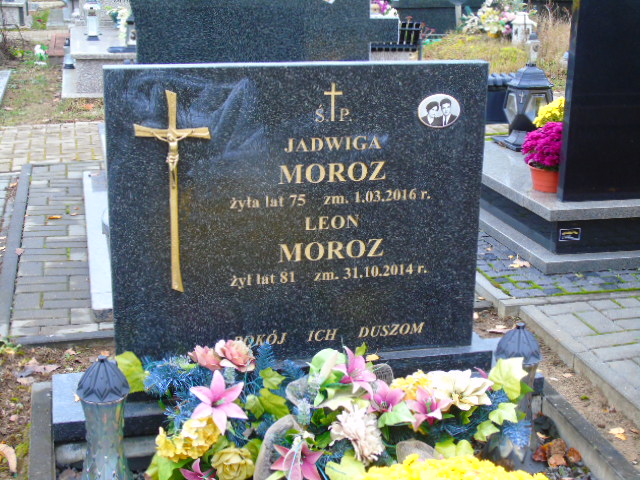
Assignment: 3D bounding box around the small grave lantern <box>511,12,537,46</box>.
[{"bbox_3d":[2.159,-2.230,10.553,0.200,0.360,0.200,-5,17,-17],"label":"small grave lantern"}]

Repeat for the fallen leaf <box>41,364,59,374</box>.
[{"bbox_3d":[-0.825,0.397,3.046,0.055,0.015,0.058,-4,17,-16],"label":"fallen leaf"}]

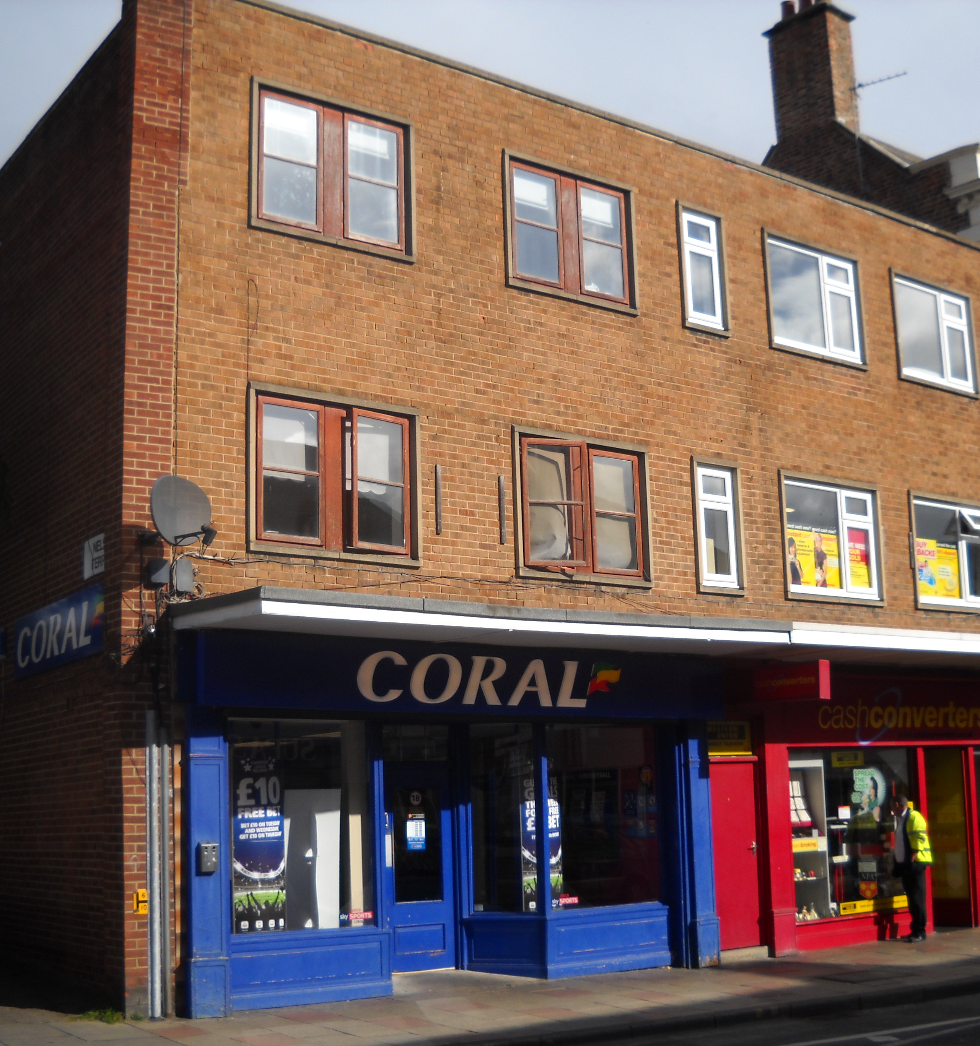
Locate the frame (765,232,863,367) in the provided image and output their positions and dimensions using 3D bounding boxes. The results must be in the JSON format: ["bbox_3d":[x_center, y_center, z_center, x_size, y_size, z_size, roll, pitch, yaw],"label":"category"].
[{"bbox_3d":[3.930,-2.680,18.540,1.580,1.340,0.130,6,-13,-37],"label":"frame"}]

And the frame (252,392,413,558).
[{"bbox_3d":[-1.388,-0.423,13.864,1.630,1.340,0.150,6,-13,-37],"label":"frame"}]

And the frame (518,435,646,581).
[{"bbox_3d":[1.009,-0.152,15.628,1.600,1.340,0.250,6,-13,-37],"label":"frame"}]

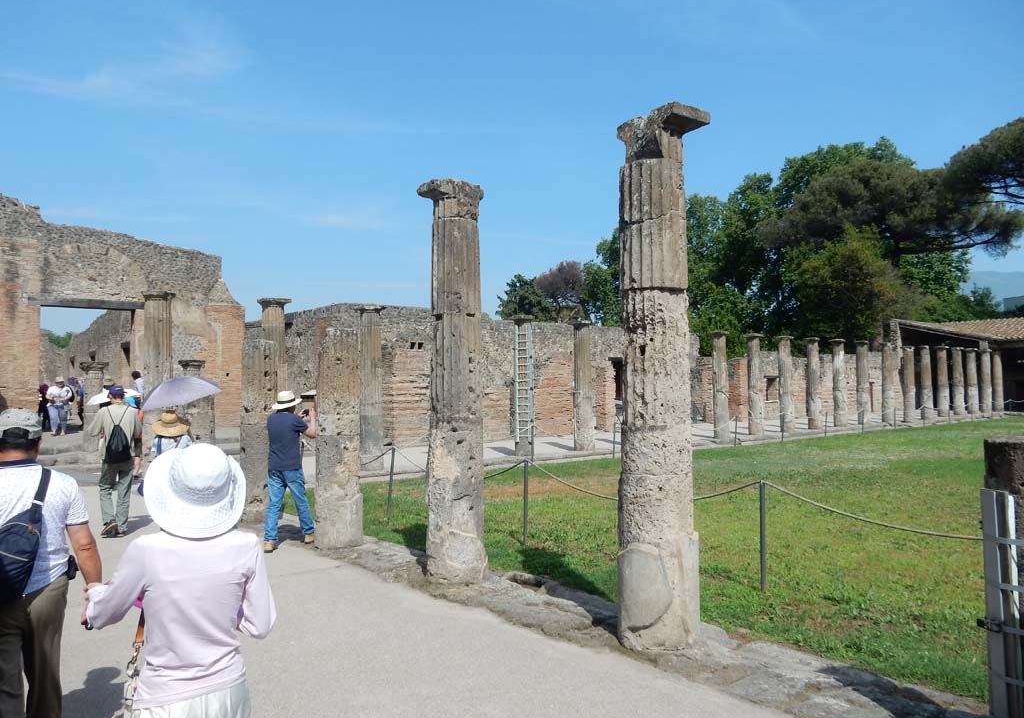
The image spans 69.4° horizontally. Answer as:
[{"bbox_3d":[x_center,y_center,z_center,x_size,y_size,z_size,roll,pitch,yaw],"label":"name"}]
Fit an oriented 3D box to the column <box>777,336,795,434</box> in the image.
[{"bbox_3d":[10.142,0.941,27.282,0.550,3.500,0.550,1,-3,-41],"label":"column"}]

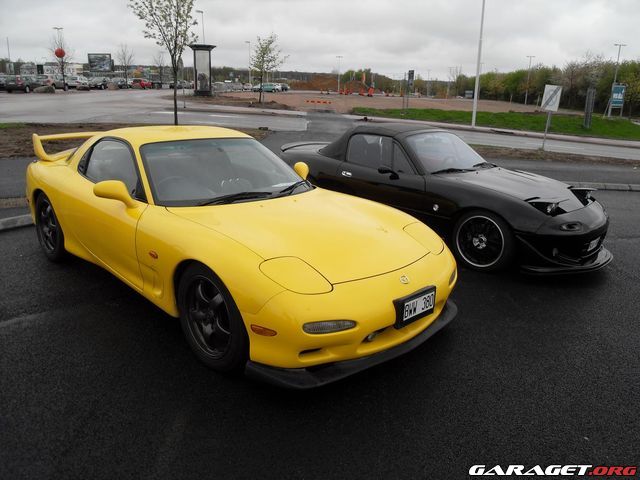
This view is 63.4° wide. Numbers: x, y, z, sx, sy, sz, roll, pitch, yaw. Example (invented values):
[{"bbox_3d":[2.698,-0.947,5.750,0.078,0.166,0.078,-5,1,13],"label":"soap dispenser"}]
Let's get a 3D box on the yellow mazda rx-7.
[{"bbox_3d":[-0.905,-0.278,4.214,4.240,1.230,1.780,18,22,42],"label":"yellow mazda rx-7"}]

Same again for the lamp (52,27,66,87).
[{"bbox_3d":[-32.394,-22.788,64.990,1.300,7.240,0.400,2,16,0],"label":"lamp"}]

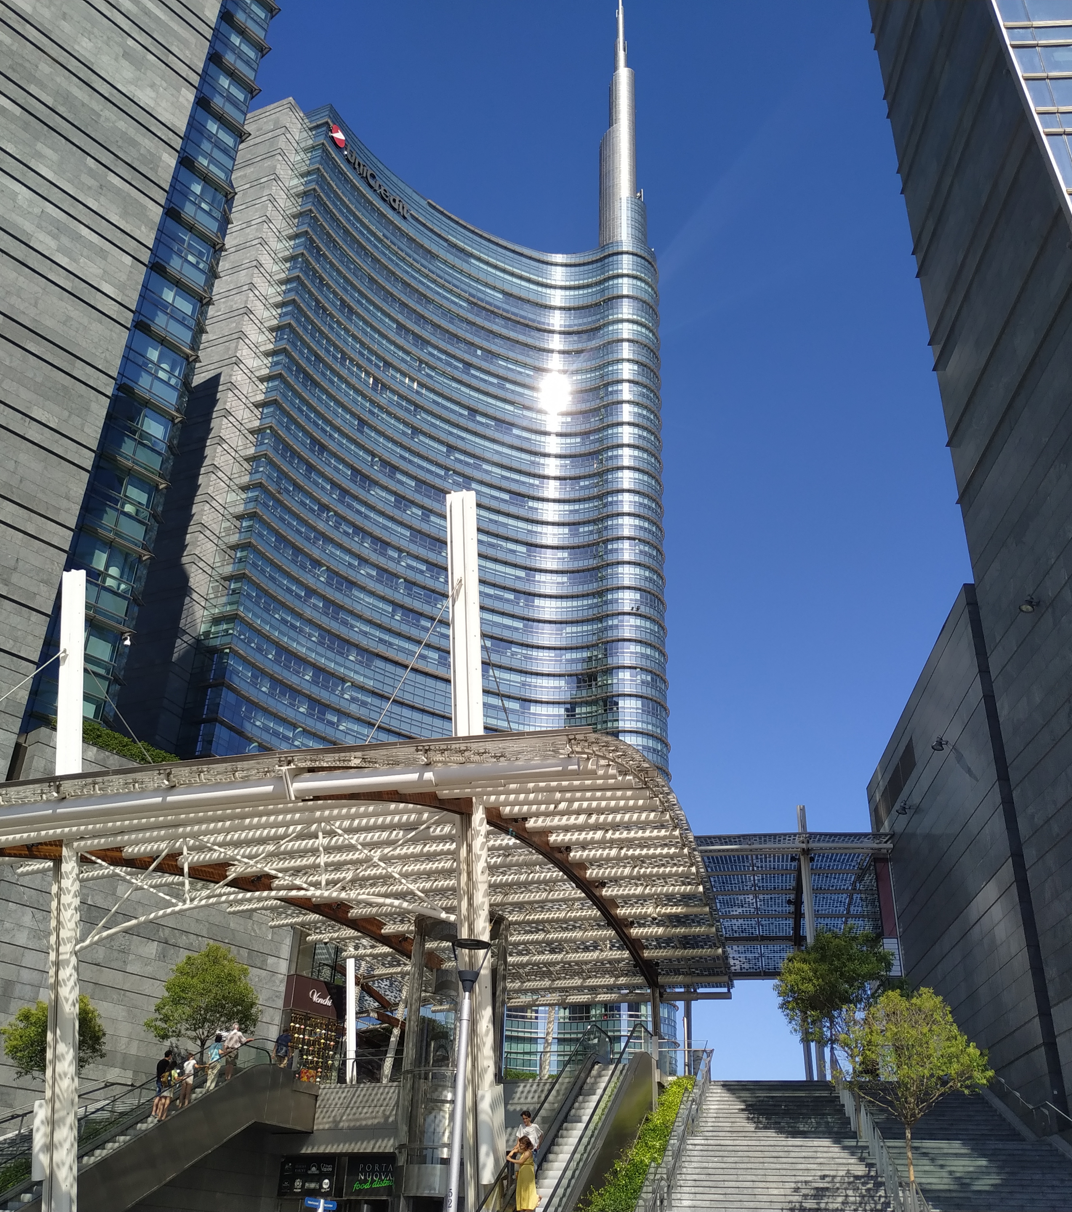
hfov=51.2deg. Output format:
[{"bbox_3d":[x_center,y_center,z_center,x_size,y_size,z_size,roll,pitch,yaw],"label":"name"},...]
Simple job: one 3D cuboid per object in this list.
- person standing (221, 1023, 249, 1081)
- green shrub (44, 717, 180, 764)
[{"bbox_3d":[-9.673,14.279,35.921,0.620,1.740,0.500,-13,-35,25],"label":"person standing"},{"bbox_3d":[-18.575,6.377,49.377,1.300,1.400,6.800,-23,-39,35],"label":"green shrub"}]

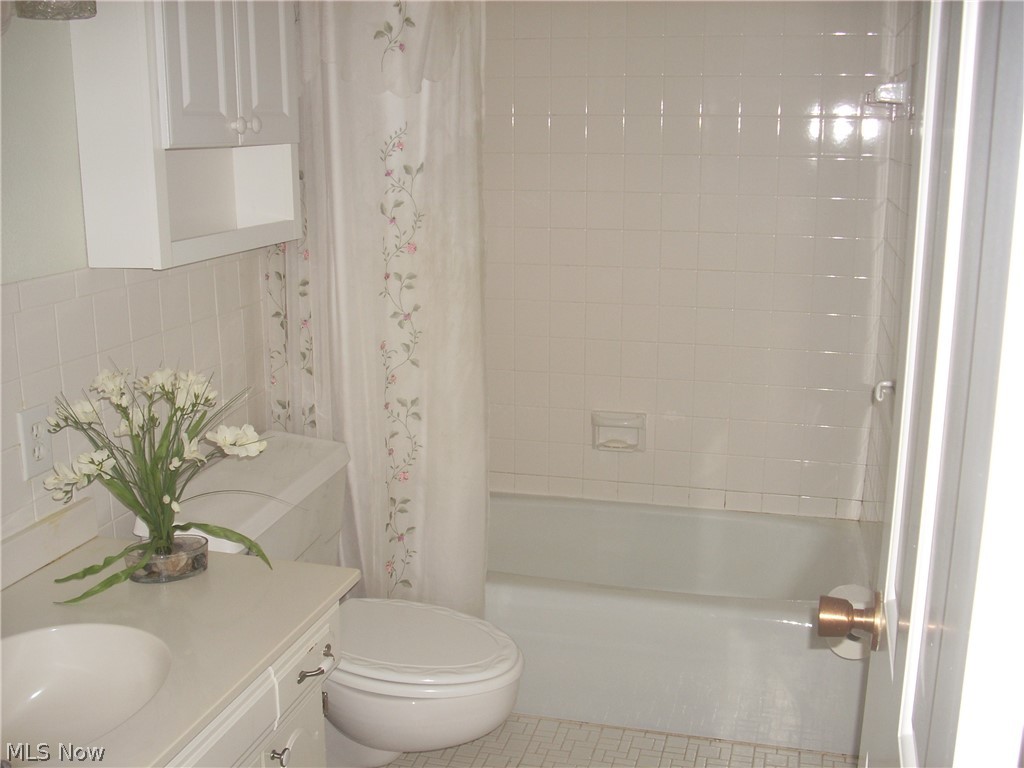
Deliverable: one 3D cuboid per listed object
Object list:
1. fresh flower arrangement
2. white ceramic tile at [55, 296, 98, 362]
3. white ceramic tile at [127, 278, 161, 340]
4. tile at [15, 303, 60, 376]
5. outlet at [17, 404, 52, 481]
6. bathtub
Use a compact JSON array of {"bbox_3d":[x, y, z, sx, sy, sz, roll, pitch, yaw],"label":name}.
[{"bbox_3d":[-0.595,0.154,1.827,0.345,0.342,0.270,3,13,14],"label":"fresh flower arrangement"},{"bbox_3d":[-0.786,-0.099,1.975,0.008,0.108,0.108,3,13,14],"label":"white ceramic tile"},{"bbox_3d":[-0.732,-0.146,2.181,0.008,0.108,0.108,3,13,14],"label":"white ceramic tile"},{"bbox_3d":[-0.813,-0.075,1.871,0.008,0.108,0.108,3,13,14],"label":"tile"},{"bbox_3d":[-0.816,0.099,1.874,0.008,0.117,0.072,3,13,14],"label":"outlet"},{"bbox_3d":[0.224,0.618,3.115,1.490,0.355,0.735,3,13,14],"label":"bathtub"}]

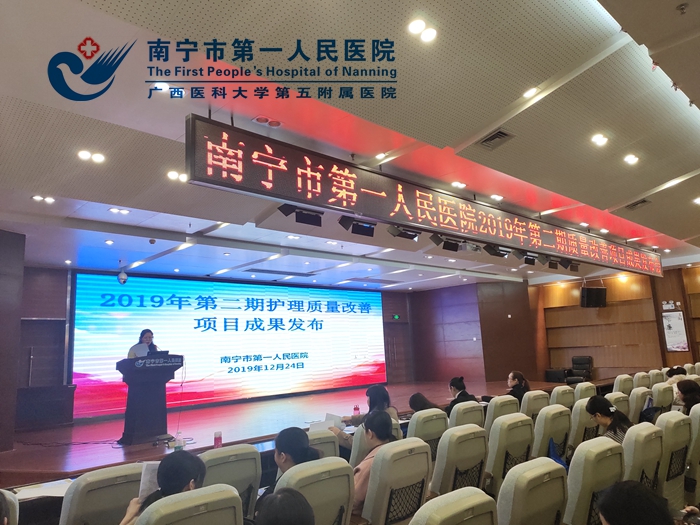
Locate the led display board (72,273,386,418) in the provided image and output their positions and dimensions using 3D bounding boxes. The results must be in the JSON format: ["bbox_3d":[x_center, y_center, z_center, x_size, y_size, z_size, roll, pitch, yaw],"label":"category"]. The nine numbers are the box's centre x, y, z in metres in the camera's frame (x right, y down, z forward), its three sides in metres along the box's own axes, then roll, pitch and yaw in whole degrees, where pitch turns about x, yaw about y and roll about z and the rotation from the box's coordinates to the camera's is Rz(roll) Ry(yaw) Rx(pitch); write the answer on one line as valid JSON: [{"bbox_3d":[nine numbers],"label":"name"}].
[{"bbox_3d":[-1.953,1.774,10.682,7.760,2.600,0.100,6,-13,-41],"label":"led display board"}]

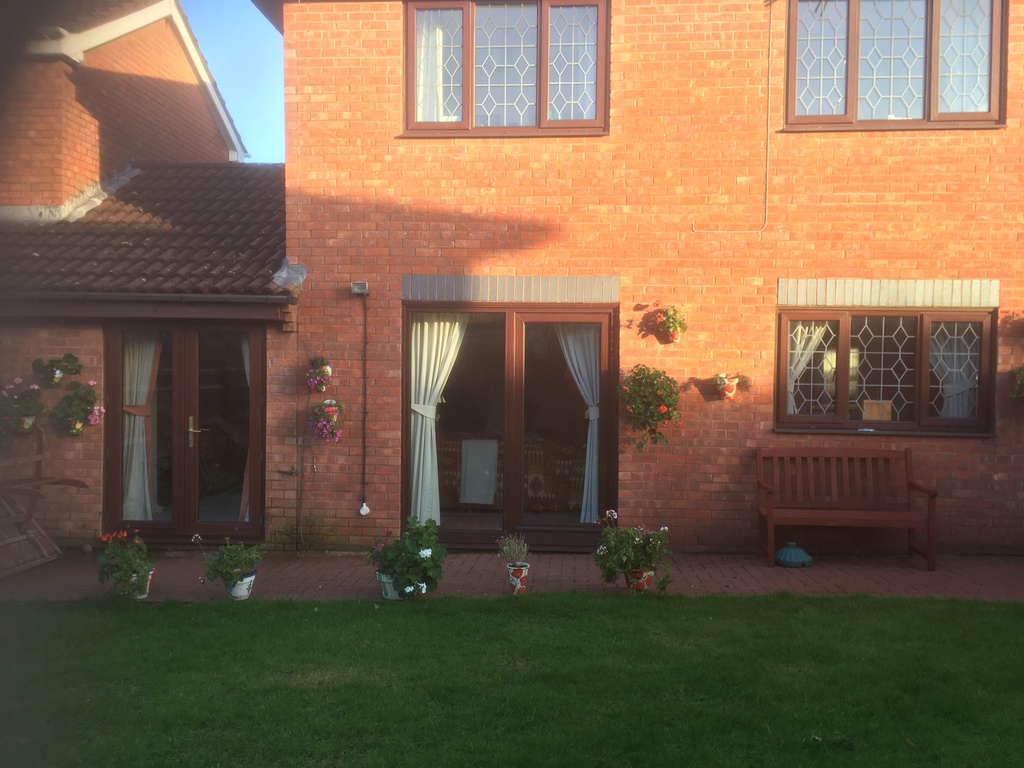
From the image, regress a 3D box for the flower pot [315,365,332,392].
[{"bbox_3d":[-1.611,-0.047,7.314,0.160,0.210,0.155,1,2,5],"label":"flower pot"}]

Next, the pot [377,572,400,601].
[{"bbox_3d":[-0.818,1.401,6.026,0.240,0.190,0.240,1,2,0],"label":"pot"}]

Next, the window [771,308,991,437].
[{"bbox_3d":[3.054,-0.107,7.060,1.730,1.040,0.120,1,2,5],"label":"window"}]

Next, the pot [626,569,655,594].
[{"bbox_3d":[0.895,1.383,6.013,0.207,0.180,0.207,1,2,5],"label":"pot"}]

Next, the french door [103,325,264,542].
[{"bbox_3d":[-2.879,0.401,7.597,1.496,2.022,0.110,1,2,5],"label":"french door"}]

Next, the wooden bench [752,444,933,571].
[{"bbox_3d":[2.618,0.978,6.779,1.270,0.890,0.540,1,2,5],"label":"wooden bench"}]

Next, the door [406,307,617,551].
[{"bbox_3d":[-0.024,0.372,7.362,1.850,2.100,0.120,1,2,5],"label":"door"}]

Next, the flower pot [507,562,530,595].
[{"bbox_3d":[0.047,1.383,6.069,0.162,0.200,0.162,1,2,0],"label":"flower pot"}]

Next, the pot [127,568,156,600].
[{"bbox_3d":[-2.636,1.417,6.105,0.212,0.205,0.212,1,2,0],"label":"pot"}]

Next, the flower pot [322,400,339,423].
[{"bbox_3d":[-1.551,0.236,7.327,0.140,0.170,0.140,1,2,5],"label":"flower pot"}]

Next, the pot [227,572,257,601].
[{"bbox_3d":[-1.895,1.393,5.978,0.235,0.185,0.235,1,2,0],"label":"pot"}]

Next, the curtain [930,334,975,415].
[{"bbox_3d":[3.706,-0.102,7.233,0.440,0.820,0.120,1,2,5],"label":"curtain"}]

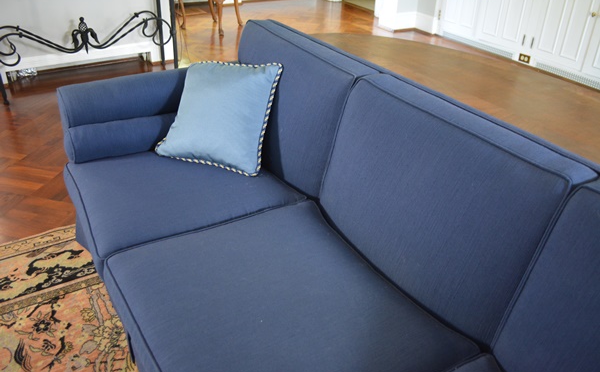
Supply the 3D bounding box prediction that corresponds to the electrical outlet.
[{"bbox_3d":[2.043,-1.156,4.542,0.012,0.072,0.116,-14,34,-25],"label":"electrical outlet"}]

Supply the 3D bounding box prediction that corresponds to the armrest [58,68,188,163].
[{"bbox_3d":[-0.559,-0.307,1.945,0.700,0.270,0.180,-15,34,-26],"label":"armrest"}]

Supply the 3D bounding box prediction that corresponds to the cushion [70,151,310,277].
[{"bbox_3d":[-0.402,0.041,1.755,0.690,0.155,0.630,-15,34,-26],"label":"cushion"}]

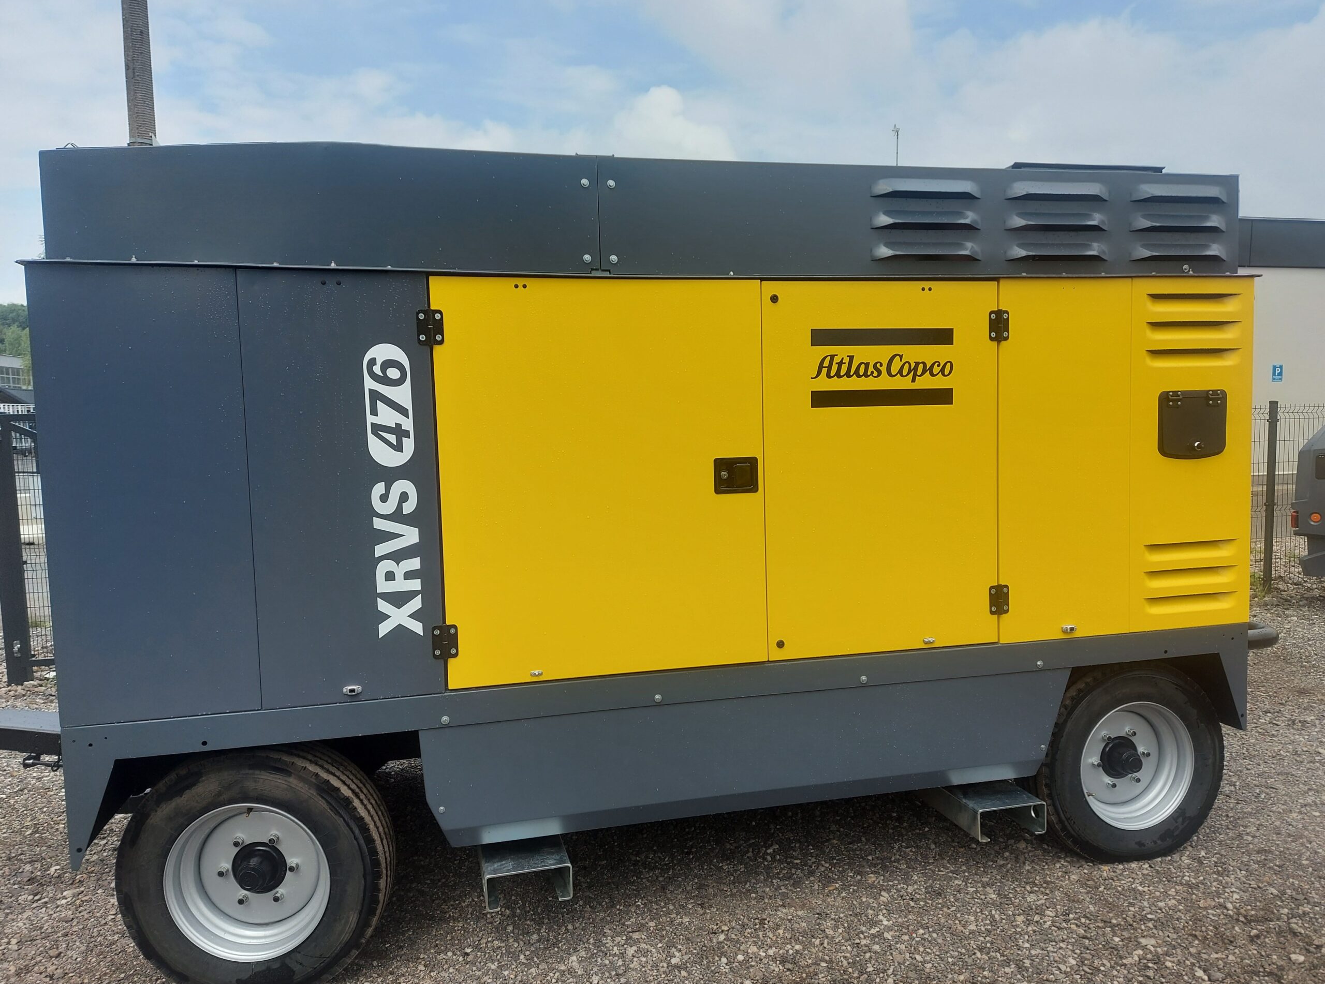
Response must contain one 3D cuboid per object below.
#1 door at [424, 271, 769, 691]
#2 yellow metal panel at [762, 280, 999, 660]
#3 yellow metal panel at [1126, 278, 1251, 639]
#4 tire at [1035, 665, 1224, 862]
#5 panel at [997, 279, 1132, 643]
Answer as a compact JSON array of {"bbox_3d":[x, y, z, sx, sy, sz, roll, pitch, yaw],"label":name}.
[{"bbox_3d":[-0.170,-0.041,2.812,1.000,1.215,0.050,-3,4,-12],"label":"door"},{"bbox_3d":[0.716,-0.080,2.994,0.812,1.215,0.050,-3,4,-12],"label":"yellow metal panel"},{"bbox_3d":[1.842,-0.130,3.224,0.488,1.215,0.050,-3,4,-12],"label":"yellow metal panel"},{"bbox_3d":[1.678,0.970,3.365,0.765,0.765,0.220,-3,4,-12],"label":"tire"},{"bbox_3d":[1.358,-0.108,3.125,0.500,1.215,0.050,-3,4,-12],"label":"panel"}]

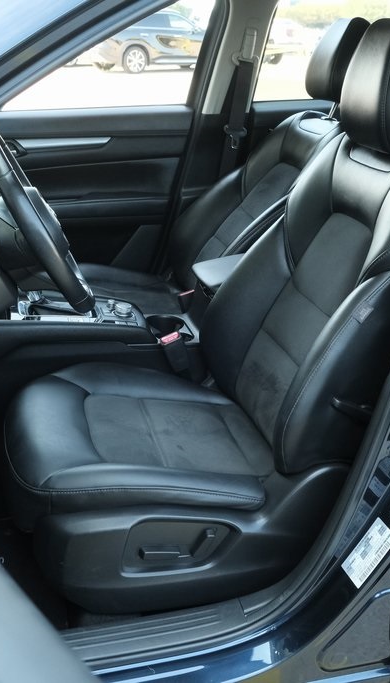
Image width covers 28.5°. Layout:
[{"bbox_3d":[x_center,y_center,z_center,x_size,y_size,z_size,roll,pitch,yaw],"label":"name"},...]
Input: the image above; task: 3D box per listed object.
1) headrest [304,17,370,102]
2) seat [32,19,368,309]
[{"bbox_3d":[0.398,-0.749,2.079,0.160,0.240,0.270,-6,23,-13],"label":"headrest"},{"bbox_3d":[0.011,-0.355,2.134,0.920,1.000,0.540,-6,23,-13],"label":"seat"}]

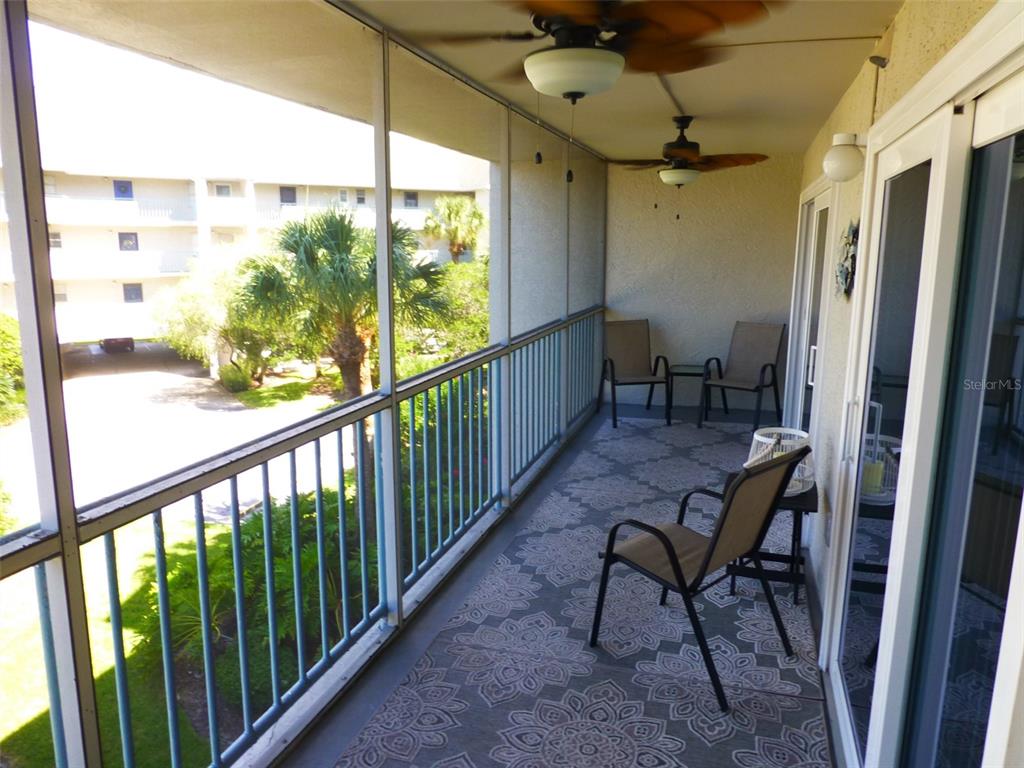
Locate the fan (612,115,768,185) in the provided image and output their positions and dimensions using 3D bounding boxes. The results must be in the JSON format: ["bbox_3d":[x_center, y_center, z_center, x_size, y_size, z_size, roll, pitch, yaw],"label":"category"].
[{"bbox_3d":[1.193,-1.621,4.985,1.240,0.475,1.240,4,11,18],"label":"fan"}]

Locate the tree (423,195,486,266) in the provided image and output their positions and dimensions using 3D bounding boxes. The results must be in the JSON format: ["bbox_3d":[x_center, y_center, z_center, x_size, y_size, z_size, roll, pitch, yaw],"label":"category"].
[{"bbox_3d":[-2.898,-5.659,35.707,3.200,7.500,3.200,4,11,18],"label":"tree"}]

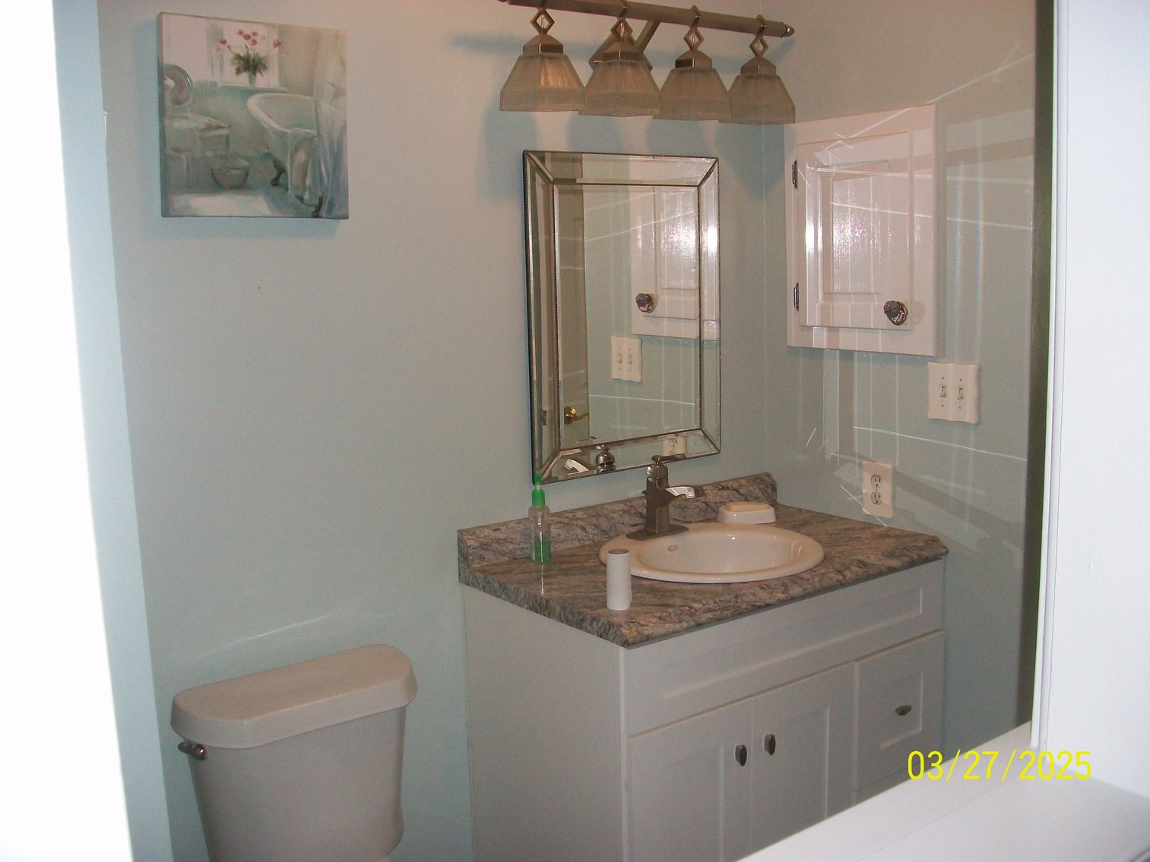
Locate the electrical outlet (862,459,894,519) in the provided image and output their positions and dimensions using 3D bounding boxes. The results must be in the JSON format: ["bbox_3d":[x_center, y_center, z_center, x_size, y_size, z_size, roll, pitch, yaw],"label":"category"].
[{"bbox_3d":[0.698,0.135,2.599,0.008,0.125,0.083,-8,11,-36],"label":"electrical outlet"}]

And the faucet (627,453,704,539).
[{"bbox_3d":[0.212,0.143,2.509,0.157,0.175,0.168,-8,11,-36],"label":"faucet"}]

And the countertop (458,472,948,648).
[{"bbox_3d":[0.290,0.241,2.408,0.920,0.110,0.557,-8,11,-36],"label":"countertop"}]

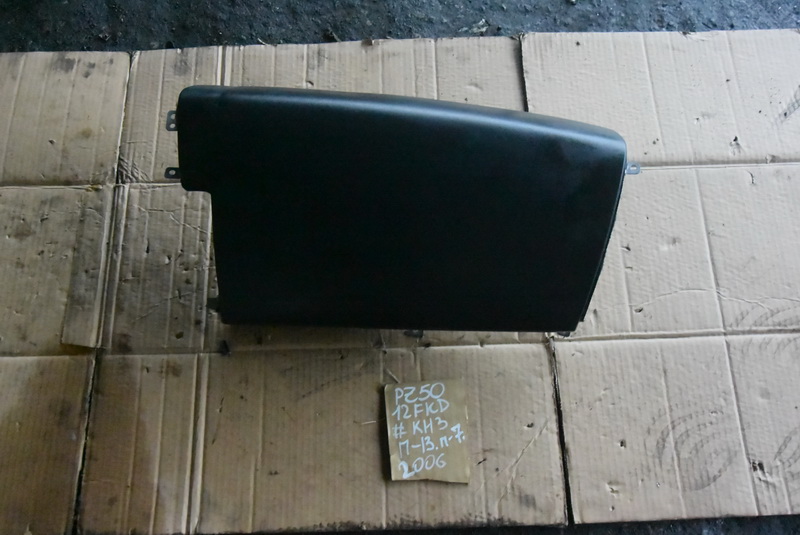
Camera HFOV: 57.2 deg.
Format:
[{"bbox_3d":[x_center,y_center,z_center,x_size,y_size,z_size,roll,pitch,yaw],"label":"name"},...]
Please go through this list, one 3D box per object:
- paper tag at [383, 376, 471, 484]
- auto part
[{"bbox_3d":[0.031,0.194,0.871,0.097,0.006,0.119,0,71,0],"label":"paper tag"},{"bbox_3d":[-0.002,-0.071,0.909,0.559,0.110,0.303,1,71,0],"label":"auto part"}]

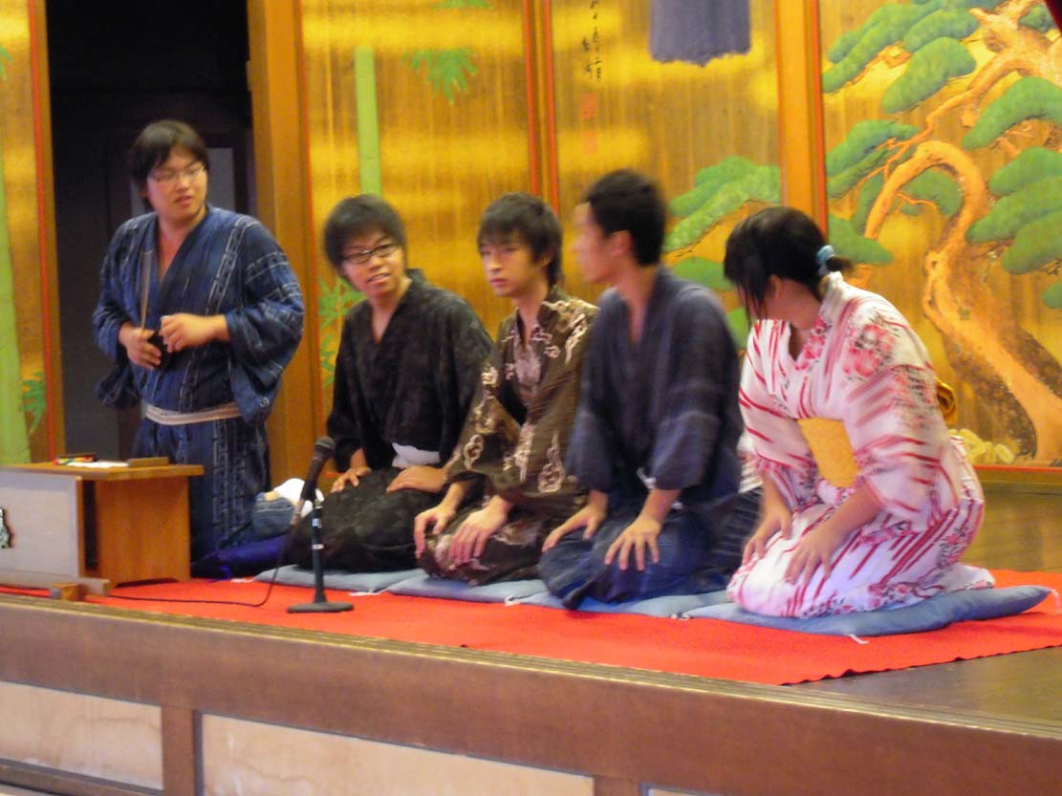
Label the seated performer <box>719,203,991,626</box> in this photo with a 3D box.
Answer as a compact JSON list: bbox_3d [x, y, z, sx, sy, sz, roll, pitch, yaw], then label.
[{"bbox_3d":[0.684,0.009,7.305,0.630,0.860,0.490,-4,3,-36],"label":"seated performer"}]

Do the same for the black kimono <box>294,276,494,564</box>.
[{"bbox_3d":[-0.314,0.053,8.732,0.640,0.740,0.530,-4,3,-40],"label":"black kimono"}]

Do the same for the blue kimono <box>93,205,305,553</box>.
[{"bbox_3d":[-0.883,-0.055,9.221,0.600,0.905,0.470,0,3,40],"label":"blue kimono"}]

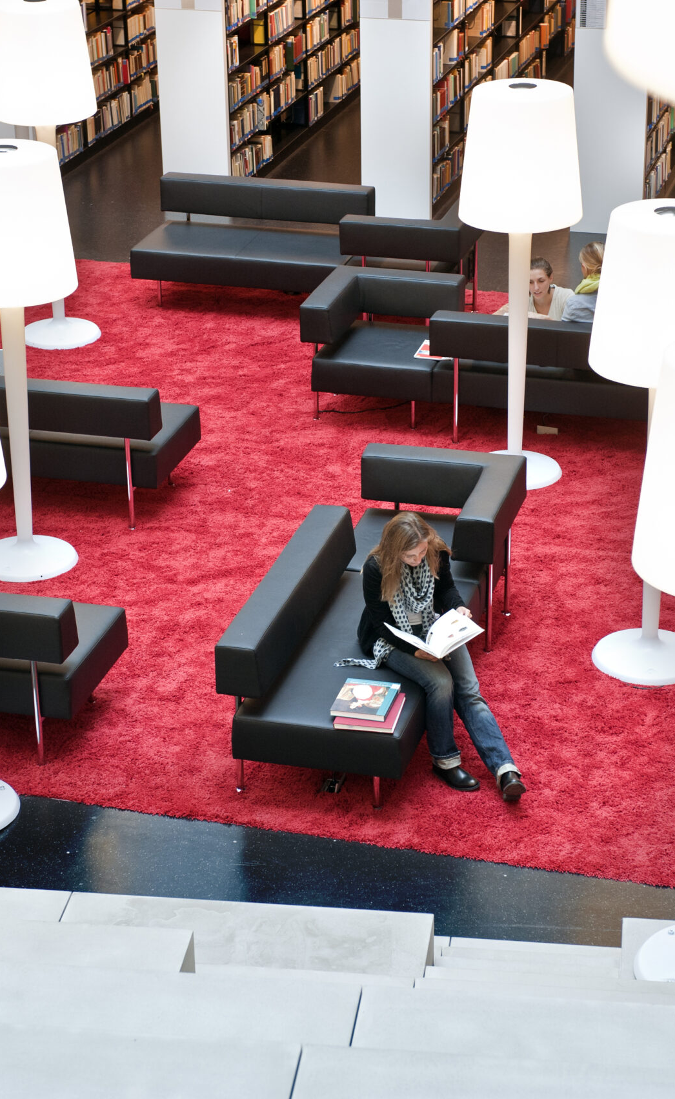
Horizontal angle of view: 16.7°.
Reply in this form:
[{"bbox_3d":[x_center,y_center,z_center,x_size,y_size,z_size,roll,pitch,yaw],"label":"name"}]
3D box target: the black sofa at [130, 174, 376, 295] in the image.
[{"bbox_3d":[-0.533,-2.008,15.222,1.488,0.697,0.755,6,25,15],"label":"black sofa"}]

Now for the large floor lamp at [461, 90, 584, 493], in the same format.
[{"bbox_3d":[0.964,-1.400,12.140,0.647,2.100,0.647,-1,25,0],"label":"large floor lamp"}]

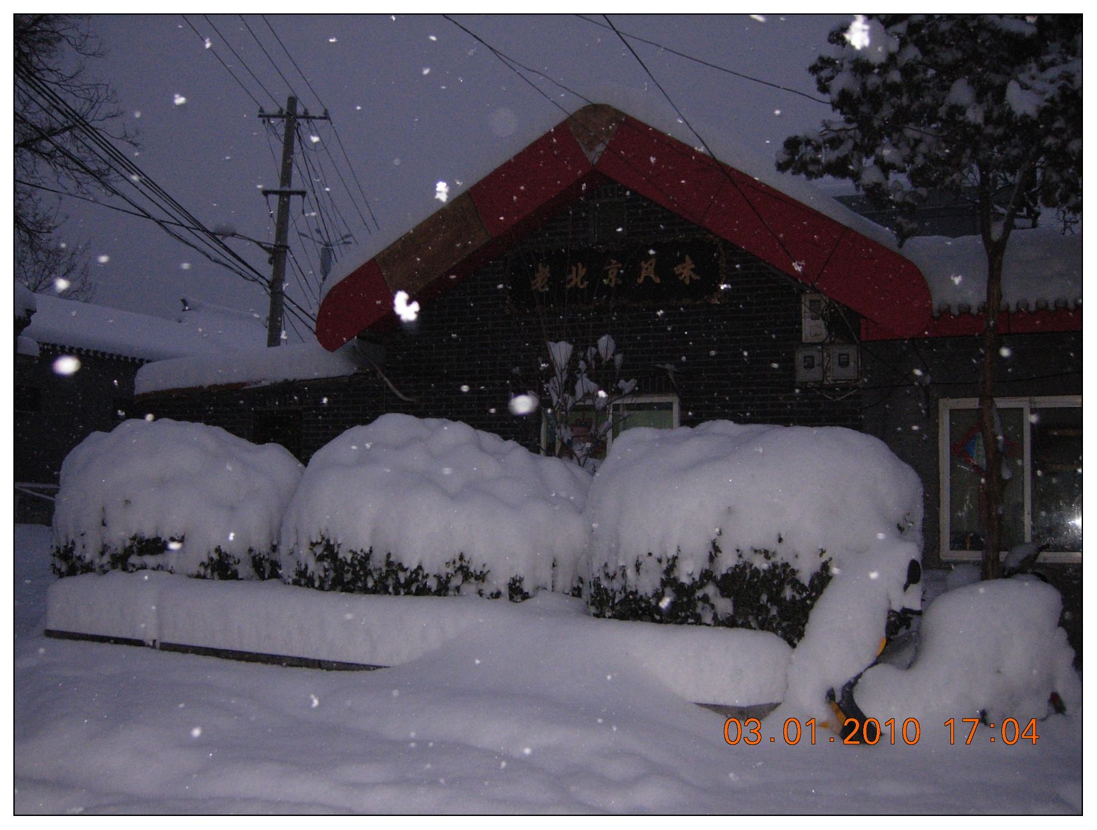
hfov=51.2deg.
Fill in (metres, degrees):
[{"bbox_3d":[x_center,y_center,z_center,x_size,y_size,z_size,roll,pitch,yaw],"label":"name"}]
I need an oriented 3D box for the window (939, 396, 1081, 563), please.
[{"bbox_3d":[3.953,0.535,9.501,1.380,1.380,0.100,-1,-3,24],"label":"window"}]

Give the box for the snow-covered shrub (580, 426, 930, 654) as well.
[{"bbox_3d":[1.469,0.820,8.328,2.332,1.539,1.600,-1,-3,27],"label":"snow-covered shrub"}]

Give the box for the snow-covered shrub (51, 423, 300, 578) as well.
[{"bbox_3d":[-3.500,0.782,10.866,2.162,1.470,1.600,-1,-3,27],"label":"snow-covered shrub"}]

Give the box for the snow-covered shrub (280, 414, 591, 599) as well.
[{"bbox_3d":[-0.944,0.738,9.564,2.499,1.475,1.600,-1,-3,27],"label":"snow-covered shrub"}]

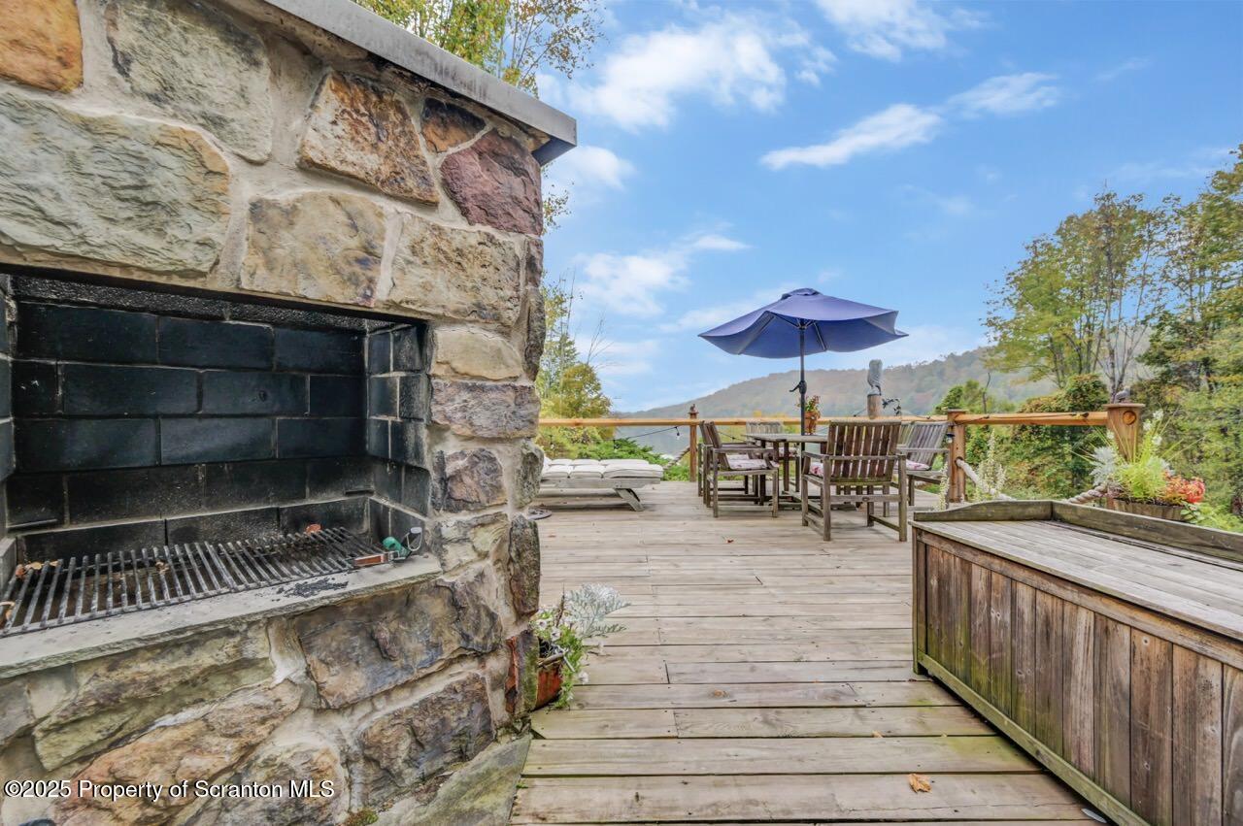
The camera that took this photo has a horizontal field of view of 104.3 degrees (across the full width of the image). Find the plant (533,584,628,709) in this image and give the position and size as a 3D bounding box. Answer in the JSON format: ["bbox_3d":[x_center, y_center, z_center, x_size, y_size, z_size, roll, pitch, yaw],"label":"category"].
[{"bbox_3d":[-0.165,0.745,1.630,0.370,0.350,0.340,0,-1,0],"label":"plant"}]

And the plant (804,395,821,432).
[{"bbox_3d":[2.190,0.020,5.580,0.250,0.450,0.250,0,-1,0],"label":"plant"}]

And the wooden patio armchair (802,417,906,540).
[{"bbox_3d":[1.850,0.508,3.880,0.630,0.910,0.660,0,-1,2],"label":"wooden patio armchair"}]

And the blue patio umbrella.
[{"bbox_3d":[2.030,-0.200,5.400,2.450,2.400,2.500,0,-1,0],"label":"blue patio umbrella"}]

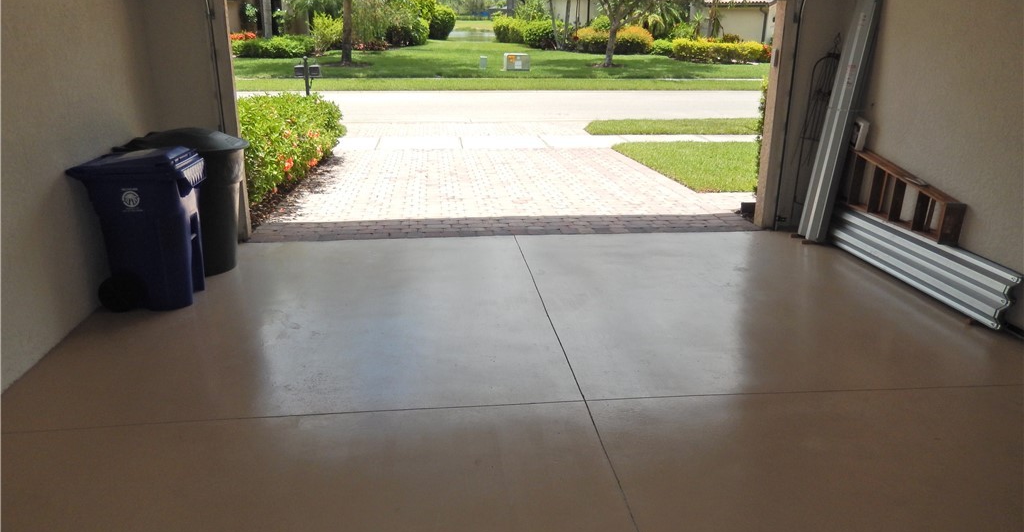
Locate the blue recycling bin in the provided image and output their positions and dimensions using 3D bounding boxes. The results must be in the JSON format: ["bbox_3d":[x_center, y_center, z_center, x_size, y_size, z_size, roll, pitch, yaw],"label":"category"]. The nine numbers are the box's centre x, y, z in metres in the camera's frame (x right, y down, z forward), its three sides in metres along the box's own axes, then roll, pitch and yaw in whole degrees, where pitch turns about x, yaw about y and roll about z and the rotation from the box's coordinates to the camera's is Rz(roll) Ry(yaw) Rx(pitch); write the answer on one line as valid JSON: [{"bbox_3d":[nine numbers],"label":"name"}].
[{"bbox_3d":[-2.545,-0.270,5.181,0.730,1.040,0.620,0,19,-1],"label":"blue recycling bin"}]

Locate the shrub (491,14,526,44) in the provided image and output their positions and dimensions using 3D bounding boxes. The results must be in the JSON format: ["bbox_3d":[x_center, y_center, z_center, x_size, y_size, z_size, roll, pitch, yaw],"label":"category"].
[{"bbox_3d":[-0.099,-15.631,48.875,2.640,1.980,2.640,-2,19,-6],"label":"shrub"}]

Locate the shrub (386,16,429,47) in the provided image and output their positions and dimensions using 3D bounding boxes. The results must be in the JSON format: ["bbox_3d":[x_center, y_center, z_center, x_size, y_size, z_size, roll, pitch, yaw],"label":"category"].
[{"bbox_3d":[-6.066,-13.484,42.521,2.530,1.730,2.280,-2,19,-6],"label":"shrub"}]

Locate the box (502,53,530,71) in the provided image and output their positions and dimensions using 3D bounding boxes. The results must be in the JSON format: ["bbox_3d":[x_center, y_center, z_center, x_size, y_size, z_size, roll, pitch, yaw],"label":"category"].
[{"bbox_3d":[0.195,-8.110,29.356,0.920,0.740,0.780,-3,19,-11],"label":"box"}]

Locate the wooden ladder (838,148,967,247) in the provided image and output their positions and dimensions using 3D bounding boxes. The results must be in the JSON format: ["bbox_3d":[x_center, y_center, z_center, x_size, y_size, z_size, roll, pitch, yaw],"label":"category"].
[{"bbox_3d":[3.162,-0.649,6.185,0.200,0.500,1.600,-2,23,-6],"label":"wooden ladder"}]

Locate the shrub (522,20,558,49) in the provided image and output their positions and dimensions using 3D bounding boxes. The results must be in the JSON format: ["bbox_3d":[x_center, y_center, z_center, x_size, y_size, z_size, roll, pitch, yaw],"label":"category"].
[{"bbox_3d":[1.673,-13.587,43.402,2.350,1.760,2.230,-2,19,-6],"label":"shrub"}]

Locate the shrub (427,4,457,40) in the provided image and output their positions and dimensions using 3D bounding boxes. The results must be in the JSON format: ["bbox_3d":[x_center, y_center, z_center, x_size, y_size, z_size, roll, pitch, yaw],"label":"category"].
[{"bbox_3d":[-4.848,-16.510,50.141,2.170,2.440,2.280,-2,19,-6],"label":"shrub"}]

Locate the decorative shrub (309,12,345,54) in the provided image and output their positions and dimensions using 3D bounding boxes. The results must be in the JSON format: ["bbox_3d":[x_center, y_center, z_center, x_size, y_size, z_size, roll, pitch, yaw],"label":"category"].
[{"bbox_3d":[-8.821,-11.152,35.548,1.730,2.070,1.730,-2,19,-6],"label":"decorative shrub"}]

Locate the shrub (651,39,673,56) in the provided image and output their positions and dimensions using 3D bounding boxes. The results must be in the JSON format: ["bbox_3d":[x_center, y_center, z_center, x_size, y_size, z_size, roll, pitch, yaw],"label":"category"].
[{"bbox_3d":[7.835,-11.400,38.496,1.460,0.990,1.380,-2,19,-6],"label":"shrub"}]

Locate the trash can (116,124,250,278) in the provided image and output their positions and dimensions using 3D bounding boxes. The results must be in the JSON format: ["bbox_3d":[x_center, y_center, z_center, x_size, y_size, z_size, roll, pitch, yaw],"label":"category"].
[{"bbox_3d":[-2.549,-0.519,5.893,0.780,1.070,0.620,-1,19,-4],"label":"trash can"}]

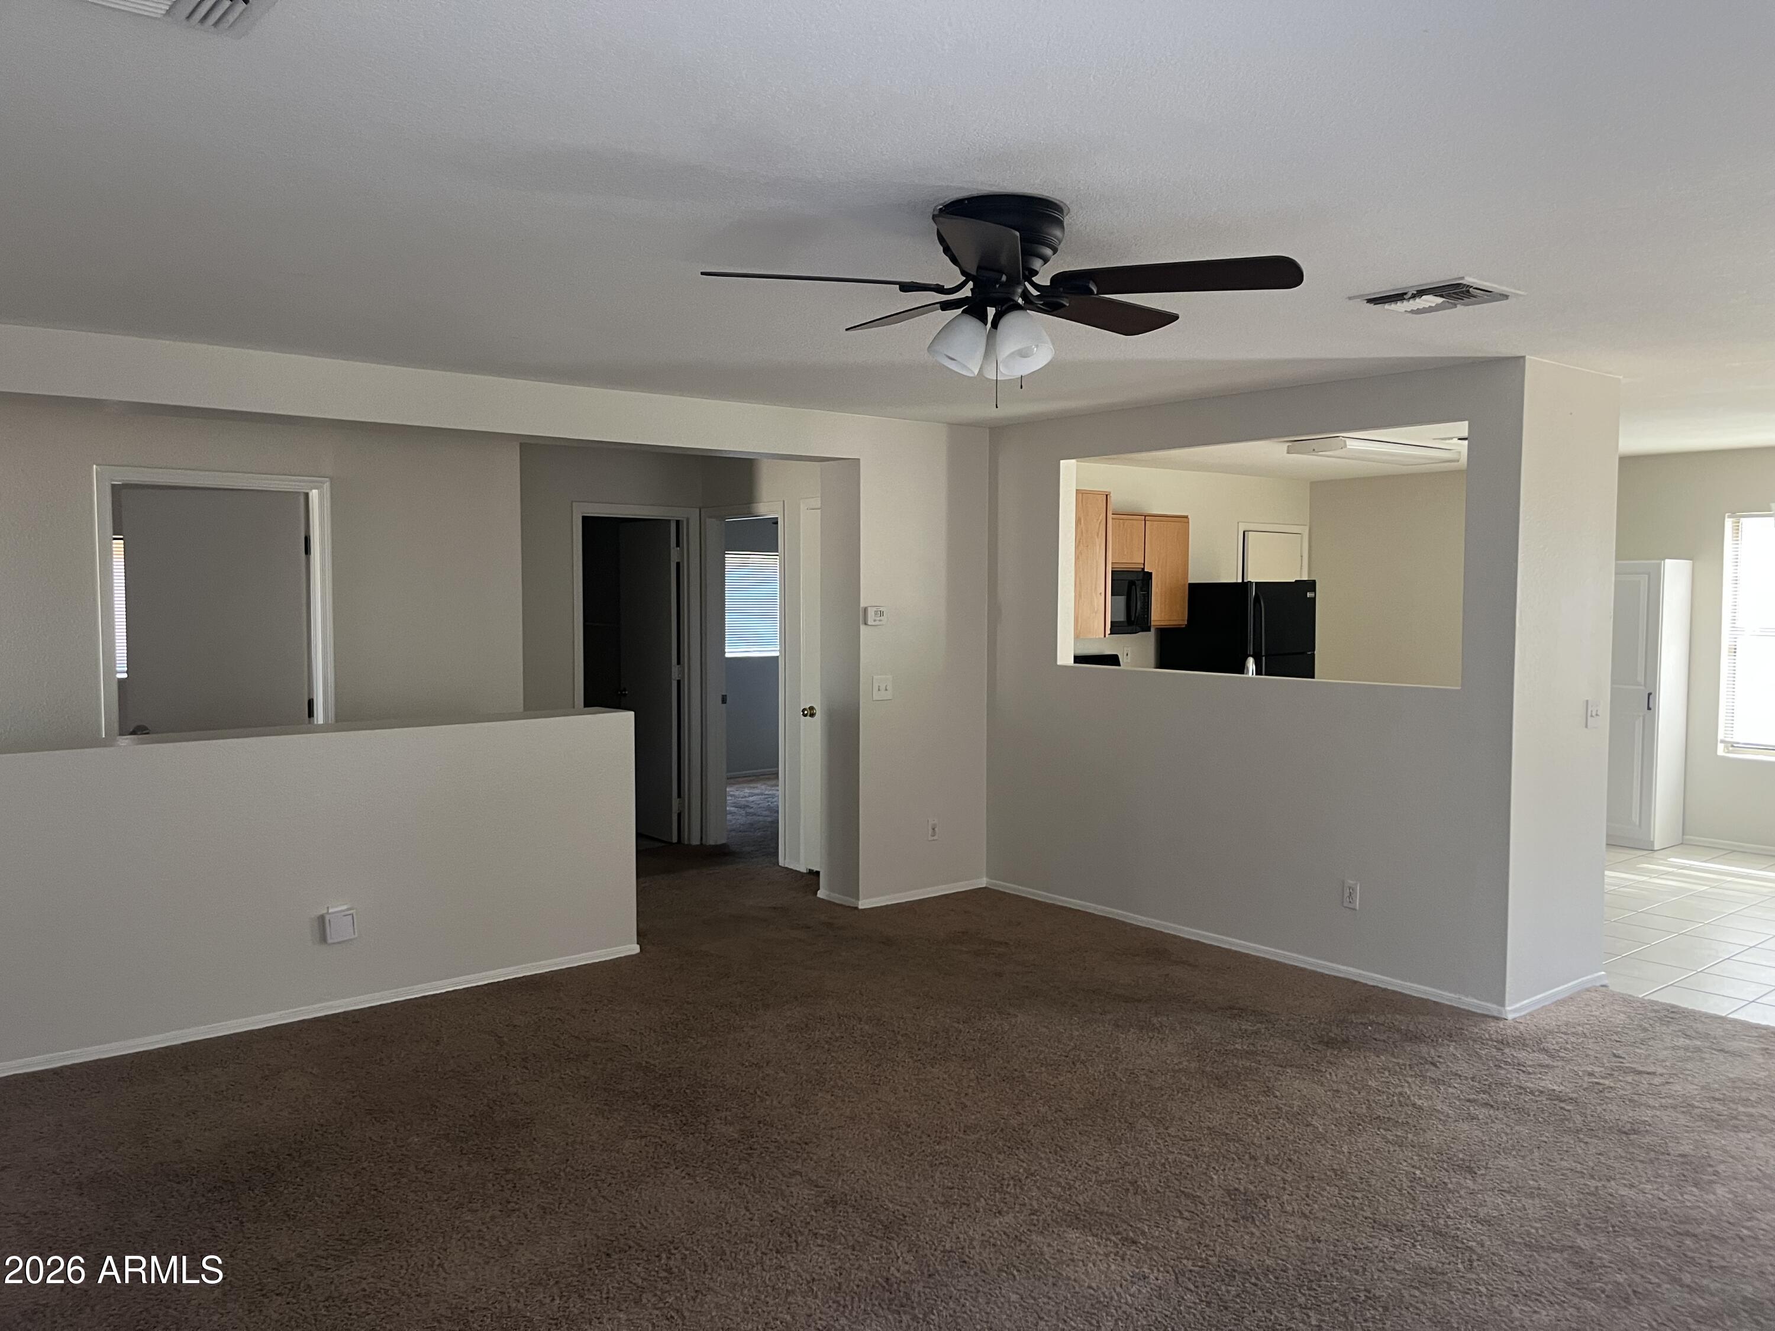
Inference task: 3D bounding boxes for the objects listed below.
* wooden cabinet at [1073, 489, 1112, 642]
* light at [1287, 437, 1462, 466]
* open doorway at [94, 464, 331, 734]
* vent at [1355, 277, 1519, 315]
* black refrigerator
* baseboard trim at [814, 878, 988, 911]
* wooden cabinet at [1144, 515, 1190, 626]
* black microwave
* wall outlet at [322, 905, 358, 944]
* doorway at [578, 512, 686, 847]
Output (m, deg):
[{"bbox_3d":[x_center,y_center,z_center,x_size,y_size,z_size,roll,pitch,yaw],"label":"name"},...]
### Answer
[{"bbox_3d":[0.834,-0.531,7.122,0.329,0.764,0.642,-3,4,-40],"label":"wooden cabinet"},{"bbox_3d":[2.906,-1.264,7.889,1.260,0.067,0.377,-3,4,-40],"label":"light"},{"bbox_3d":[-2.904,0.219,5.826,0.931,2.098,0.136,-3,4,-40],"label":"open doorway"},{"bbox_3d":[1.593,-1.061,3.855,0.353,0.032,0.353,-3,4,-40],"label":"vent"},{"bbox_3d":[2.422,0.246,9.277,0.698,1.647,0.778,-3,4,-40],"label":"black refrigerator"},{"bbox_3d":[0.067,1.176,7.053,0.838,0.046,0.353,-3,4,-40],"label":"baseboard trim"},{"bbox_3d":[1.787,-0.635,9.105,0.472,0.754,0.313,-3,4,-40],"label":"wooden cabinet"},{"bbox_3d":[1.335,-0.416,8.700,0.756,0.406,0.377,-3,4,-40],"label":"black microwave"},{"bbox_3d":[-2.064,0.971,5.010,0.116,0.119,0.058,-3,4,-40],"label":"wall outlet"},{"bbox_3d":[-1.554,0.118,8.078,0.727,2.038,0.128,-3,4,-40],"label":"doorway"}]

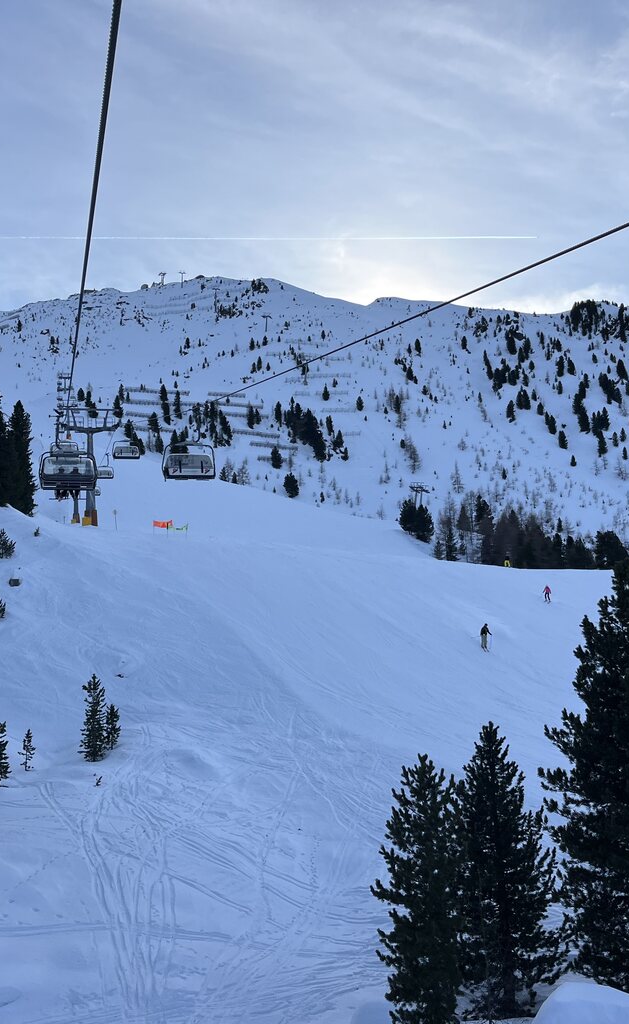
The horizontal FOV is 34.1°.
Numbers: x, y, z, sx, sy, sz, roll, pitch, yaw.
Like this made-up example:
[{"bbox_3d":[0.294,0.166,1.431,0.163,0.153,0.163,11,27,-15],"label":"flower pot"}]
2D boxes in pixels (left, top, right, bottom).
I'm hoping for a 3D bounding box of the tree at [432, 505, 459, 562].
[{"bbox_3d":[18.378,3.046,143.494,3.731,8.104,3.619,-2,-7,0],"label":"tree"}]

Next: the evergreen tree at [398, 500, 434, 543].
[{"bbox_3d":[14.941,1.321,150.427,5.293,6.623,4.764,-2,-7,6],"label":"evergreen tree"}]

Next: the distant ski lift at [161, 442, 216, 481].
[{"bbox_3d":[-5.916,-2.372,48.000,2.450,1.750,1.300,0,-7,-14],"label":"distant ski lift"}]

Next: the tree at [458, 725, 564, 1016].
[{"bbox_3d":[3.885,6.991,20.356,2.080,5.520,2.080,-3,-8,10],"label":"tree"}]

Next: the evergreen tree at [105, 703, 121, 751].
[{"bbox_3d":[-6.032,6.431,30.689,0.470,1.380,0.470,0,-8,-11],"label":"evergreen tree"}]

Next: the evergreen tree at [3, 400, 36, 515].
[{"bbox_3d":[-23.800,-4.418,82.613,2.559,9.516,2.687,0,-8,-16],"label":"evergreen tree"}]

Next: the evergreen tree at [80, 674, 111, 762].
[{"bbox_3d":[-6.431,6.017,30.161,0.890,2.499,0.890,0,-8,-12],"label":"evergreen tree"}]

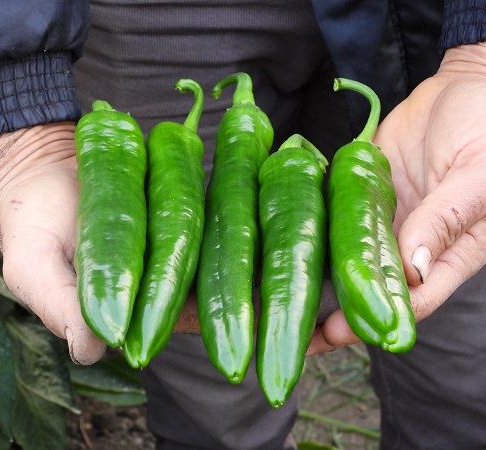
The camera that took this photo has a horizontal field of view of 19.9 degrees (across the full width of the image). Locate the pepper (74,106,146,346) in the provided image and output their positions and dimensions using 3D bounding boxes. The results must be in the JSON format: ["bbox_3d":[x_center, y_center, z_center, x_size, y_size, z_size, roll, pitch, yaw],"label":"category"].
[{"bbox_3d":[-0.074,-0.001,0.785,0.040,0.040,0.149,-3,66,-5],"label":"pepper"}]

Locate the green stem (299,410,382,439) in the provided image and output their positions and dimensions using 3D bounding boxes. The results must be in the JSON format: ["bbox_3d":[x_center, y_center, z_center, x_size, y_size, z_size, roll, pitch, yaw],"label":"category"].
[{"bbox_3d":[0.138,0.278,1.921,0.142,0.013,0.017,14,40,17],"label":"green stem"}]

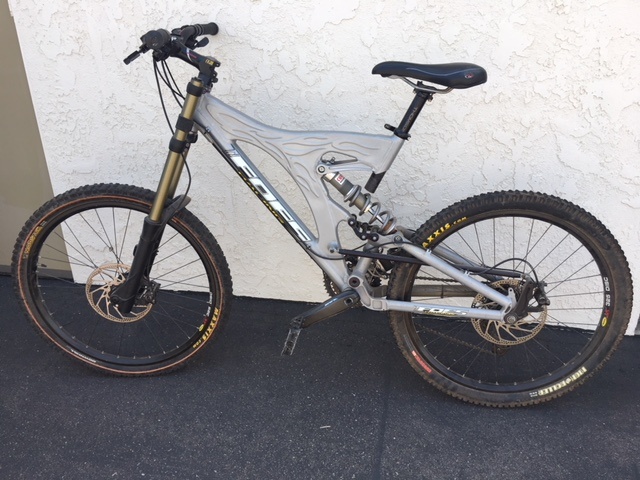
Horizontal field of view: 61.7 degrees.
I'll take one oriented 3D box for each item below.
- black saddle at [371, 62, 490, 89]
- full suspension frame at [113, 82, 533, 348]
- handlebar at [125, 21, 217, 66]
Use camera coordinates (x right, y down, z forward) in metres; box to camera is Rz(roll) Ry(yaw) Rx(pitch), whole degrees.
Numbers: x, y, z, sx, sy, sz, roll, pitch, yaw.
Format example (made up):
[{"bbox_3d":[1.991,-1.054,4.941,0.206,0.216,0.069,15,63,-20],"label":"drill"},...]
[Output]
[{"bbox_3d":[0.279,-0.422,1.376,0.286,0.068,0.144,2,20,7],"label":"black saddle"},{"bbox_3d":[-0.028,-0.104,1.533,1.204,0.703,0.194,2,20,7],"label":"full suspension frame"},{"bbox_3d":[-0.367,-0.521,1.417,0.127,0.092,0.694,-1,23,0],"label":"handlebar"}]

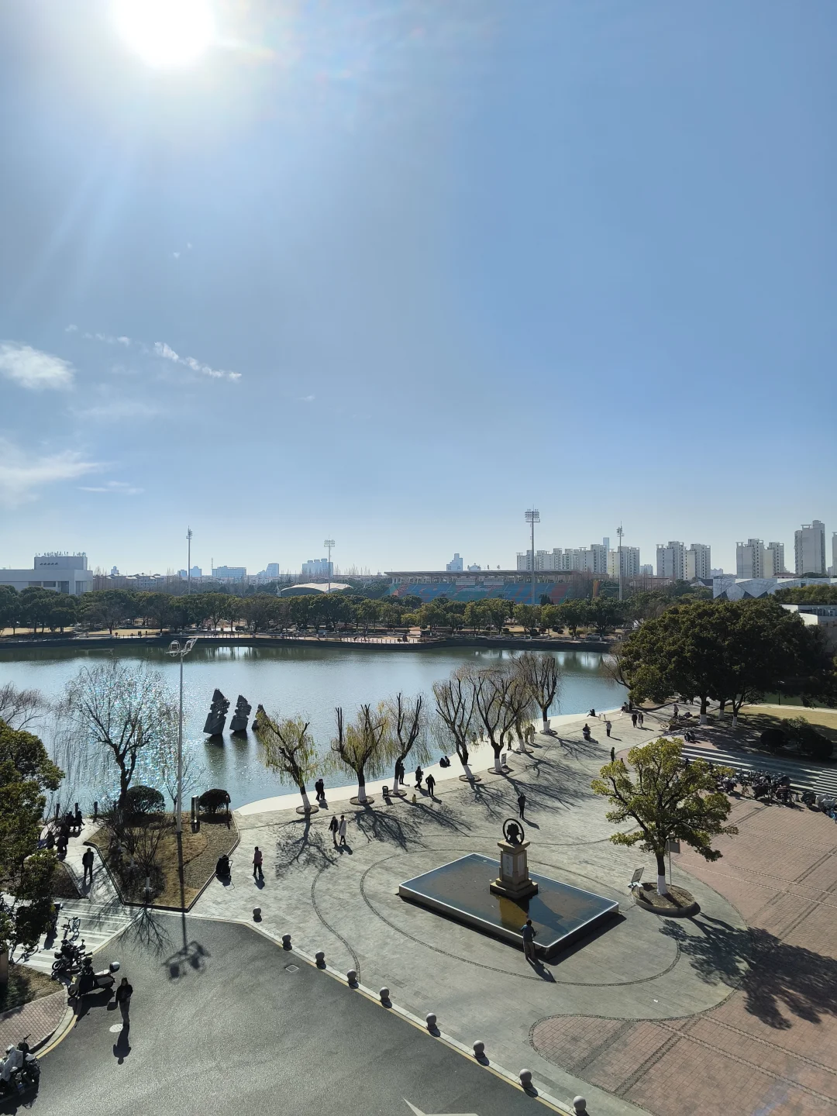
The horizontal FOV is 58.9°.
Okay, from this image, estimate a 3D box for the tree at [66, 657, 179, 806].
[{"bbox_3d":[-19.724,12.130,49.192,7.555,10.749,7.200,0,-2,0],"label":"tree"}]

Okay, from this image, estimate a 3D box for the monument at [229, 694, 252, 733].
[{"bbox_3d":[-20.002,17.439,83.447,2.451,4.148,1.600,0,-2,-13],"label":"monument"}]

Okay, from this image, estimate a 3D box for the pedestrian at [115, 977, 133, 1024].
[{"bbox_3d":[-11.109,16.698,27.970,0.570,1.703,0.360,0,-1,-6],"label":"pedestrian"}]

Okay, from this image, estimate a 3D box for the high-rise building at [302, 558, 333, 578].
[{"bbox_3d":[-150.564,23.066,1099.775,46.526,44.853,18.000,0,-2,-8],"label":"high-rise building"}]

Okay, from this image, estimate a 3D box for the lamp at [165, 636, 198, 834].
[{"bbox_3d":[-15.096,11.228,47.366,2.053,12.457,2.000,0,-2,0],"label":"lamp"}]

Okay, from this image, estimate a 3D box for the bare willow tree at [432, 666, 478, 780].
[{"bbox_3d":[3.068,13.582,61.402,3.679,9.302,3.679,0,-1,0],"label":"bare willow tree"}]

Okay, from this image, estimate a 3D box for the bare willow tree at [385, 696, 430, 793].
[{"bbox_3d":[-0.874,14.270,57.207,3.494,7.725,3.494,0,-1,0],"label":"bare willow tree"}]

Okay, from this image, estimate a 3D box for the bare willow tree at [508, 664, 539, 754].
[{"bbox_3d":[10.033,14.379,70.818,3.100,8.164,3.100,0,-1,0],"label":"bare willow tree"}]

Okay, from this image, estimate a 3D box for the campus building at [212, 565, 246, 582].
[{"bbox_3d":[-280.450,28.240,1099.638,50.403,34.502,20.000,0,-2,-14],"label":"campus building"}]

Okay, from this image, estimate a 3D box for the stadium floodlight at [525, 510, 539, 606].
[{"bbox_3d":[37.736,3.388,244.989,4.700,38.533,1.700,1,-2,-27],"label":"stadium floodlight"}]

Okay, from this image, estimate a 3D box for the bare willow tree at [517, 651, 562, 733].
[{"bbox_3d":[12.891,14.152,78.704,4.805,8.568,4.800,0,-2,0],"label":"bare willow tree"}]

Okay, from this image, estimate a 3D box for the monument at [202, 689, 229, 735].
[{"bbox_3d":[-22.244,16.958,81.611,2.972,5.012,1.800,0,-2,-15],"label":"monument"}]

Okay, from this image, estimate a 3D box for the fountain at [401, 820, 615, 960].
[{"bbox_3d":[4.456,15.596,37.944,9.363,4.145,6.212,-1,-2,45],"label":"fountain"}]

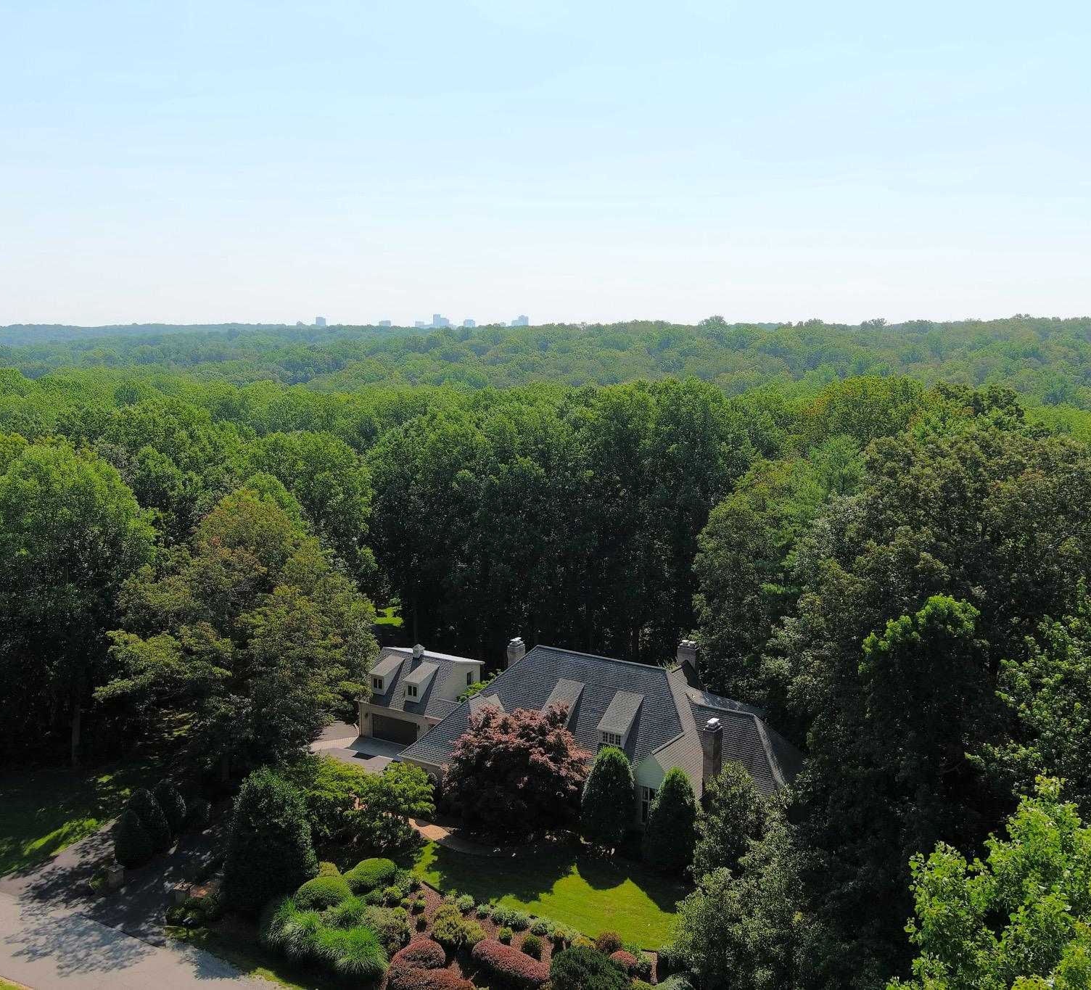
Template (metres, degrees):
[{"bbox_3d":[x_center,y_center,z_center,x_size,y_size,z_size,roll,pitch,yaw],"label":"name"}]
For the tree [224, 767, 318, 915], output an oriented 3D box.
[{"bbox_3d":[-18.290,22.439,78.940,6.100,9.200,6.000,-2,8,-14],"label":"tree"}]

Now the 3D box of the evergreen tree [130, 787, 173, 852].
[{"bbox_3d":[-27.210,22.090,81.890,3.100,4.320,3.100,0,8,0],"label":"evergreen tree"}]

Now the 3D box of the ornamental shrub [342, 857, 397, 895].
[{"bbox_3d":[-12.052,25.923,82.080,3.900,1.900,3.100,-1,8,-9],"label":"ornamental shrub"}]

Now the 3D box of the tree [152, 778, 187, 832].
[{"bbox_3d":[-29.591,24.063,93.497,2.850,4.500,2.850,-3,9,-18],"label":"tree"}]

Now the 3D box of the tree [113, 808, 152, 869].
[{"bbox_3d":[-27.470,22.720,79.790,2.500,3.660,2.500,0,8,0],"label":"tree"}]

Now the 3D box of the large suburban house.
[{"bbox_3d":[1.978,19.583,108.447,43.900,10.600,24.500,5,10,32],"label":"large suburban house"}]

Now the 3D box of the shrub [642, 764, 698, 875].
[{"bbox_3d":[8.961,23.020,85.338,3.800,7.400,3.800,1,8,6],"label":"shrub"}]

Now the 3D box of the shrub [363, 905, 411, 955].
[{"bbox_3d":[-9.090,24.880,68.680,2.780,2.560,2.780,0,8,0],"label":"shrub"}]

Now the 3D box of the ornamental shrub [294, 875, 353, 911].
[{"bbox_3d":[-14.775,26.109,79.328,3.800,1.800,3.400,-2,8,-11],"label":"ornamental shrub"}]

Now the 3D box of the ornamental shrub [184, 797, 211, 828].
[{"bbox_3d":[-25.090,22.730,85.920,2.010,1.900,2.010,0,8,0],"label":"ornamental shrub"}]

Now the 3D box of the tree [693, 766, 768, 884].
[{"bbox_3d":[12.200,21.470,79.390,5.120,7.840,5.120,0,8,0],"label":"tree"}]

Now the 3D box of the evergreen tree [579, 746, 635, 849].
[{"bbox_3d":[4.380,21.180,85.020,4.060,6.830,4.060,0,8,0],"label":"evergreen tree"}]

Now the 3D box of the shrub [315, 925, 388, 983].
[{"bbox_3d":[-10.790,25.370,66.640,4.030,2.170,4.030,0,8,0],"label":"shrub"}]

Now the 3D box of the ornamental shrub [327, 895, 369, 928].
[{"bbox_3d":[-11.850,24.940,71.670,2.610,1.600,2.610,0,8,0],"label":"ornamental shrub"}]

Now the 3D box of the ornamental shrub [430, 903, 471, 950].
[{"bbox_3d":[-5.490,24.920,69.460,2.420,2.270,2.420,0,8,0],"label":"ornamental shrub"}]

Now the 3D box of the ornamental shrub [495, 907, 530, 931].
[{"bbox_3d":[-2.083,26.585,75.235,2.100,1.250,1.500,5,10,32],"label":"ornamental shrub"}]

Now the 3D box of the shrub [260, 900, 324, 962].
[{"bbox_3d":[-15.343,26.131,72.097,3.700,2.700,3.300,-2,8,-13],"label":"shrub"}]

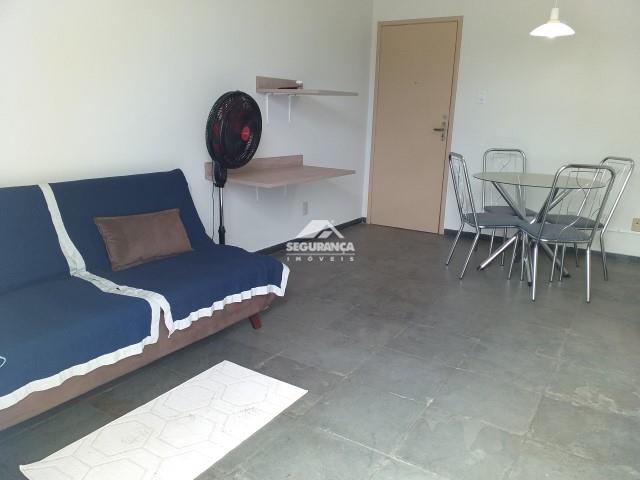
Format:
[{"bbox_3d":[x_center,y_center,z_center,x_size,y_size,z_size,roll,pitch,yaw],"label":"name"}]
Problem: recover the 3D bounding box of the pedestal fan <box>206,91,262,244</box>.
[{"bbox_3d":[-0.641,-0.301,3.140,0.426,1.288,0.482,10,16,32],"label":"pedestal fan"}]

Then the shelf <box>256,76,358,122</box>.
[{"bbox_3d":[-0.087,-1.135,3.923,0.571,0.347,0.650,10,16,32],"label":"shelf"}]

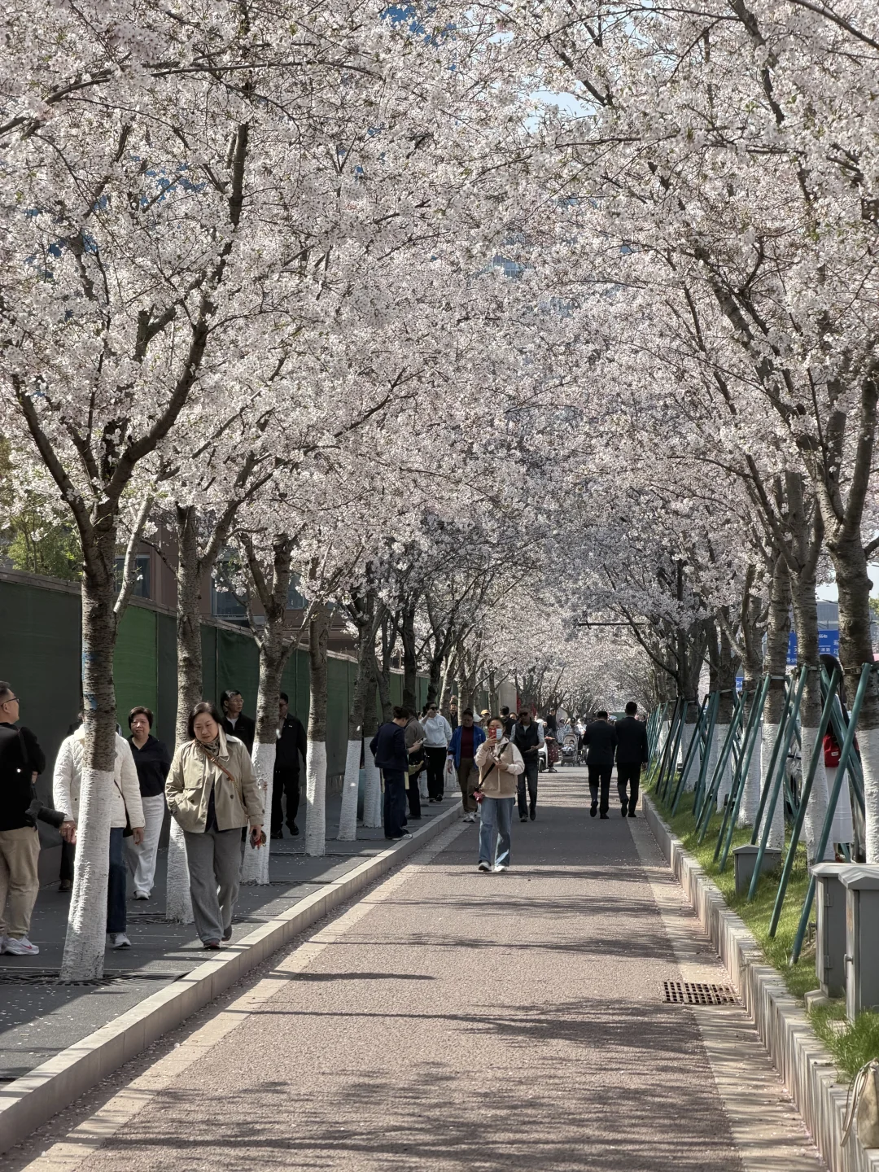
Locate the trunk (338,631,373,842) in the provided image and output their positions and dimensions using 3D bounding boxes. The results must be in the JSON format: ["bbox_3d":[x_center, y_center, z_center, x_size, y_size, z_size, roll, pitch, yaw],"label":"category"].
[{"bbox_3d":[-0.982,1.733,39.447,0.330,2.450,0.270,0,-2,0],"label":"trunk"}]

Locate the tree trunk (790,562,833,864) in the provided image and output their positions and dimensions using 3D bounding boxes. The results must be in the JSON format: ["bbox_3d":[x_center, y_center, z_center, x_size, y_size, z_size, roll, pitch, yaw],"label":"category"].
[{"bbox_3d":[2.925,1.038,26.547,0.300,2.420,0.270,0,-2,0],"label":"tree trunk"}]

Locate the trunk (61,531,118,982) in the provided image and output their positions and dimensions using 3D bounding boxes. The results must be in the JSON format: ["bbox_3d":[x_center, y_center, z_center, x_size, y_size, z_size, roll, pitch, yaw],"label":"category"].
[{"bbox_3d":[-1.934,0.943,18.700,0.300,2.488,0.270,0,-2,3],"label":"trunk"}]

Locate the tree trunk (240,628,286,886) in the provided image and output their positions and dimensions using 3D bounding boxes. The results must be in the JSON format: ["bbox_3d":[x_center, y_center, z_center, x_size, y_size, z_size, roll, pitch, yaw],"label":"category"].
[{"bbox_3d":[-1.514,1.447,29.000,0.350,2.227,0.280,0,-2,3],"label":"tree trunk"}]

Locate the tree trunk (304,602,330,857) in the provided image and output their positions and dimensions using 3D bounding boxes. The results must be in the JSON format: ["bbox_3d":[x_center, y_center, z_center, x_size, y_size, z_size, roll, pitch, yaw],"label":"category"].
[{"bbox_3d":[-1.249,1.469,34.600,0.260,2.611,0.240,0,-2,3],"label":"tree trunk"}]

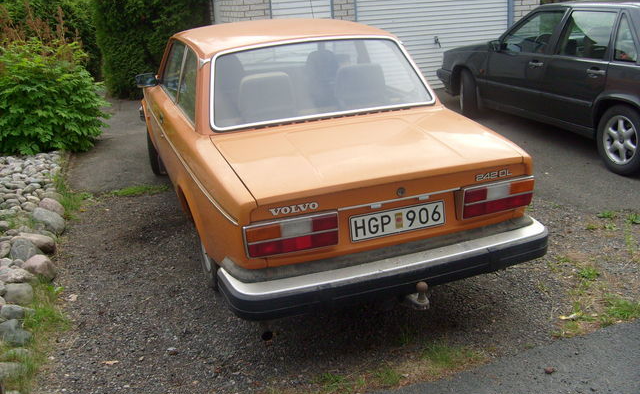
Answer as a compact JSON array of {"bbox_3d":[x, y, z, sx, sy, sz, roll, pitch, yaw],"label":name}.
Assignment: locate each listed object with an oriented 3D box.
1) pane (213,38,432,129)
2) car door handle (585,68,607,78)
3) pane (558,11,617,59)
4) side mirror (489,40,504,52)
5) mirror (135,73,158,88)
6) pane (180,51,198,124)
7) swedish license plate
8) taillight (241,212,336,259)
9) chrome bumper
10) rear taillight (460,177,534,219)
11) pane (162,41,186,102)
[{"bbox_3d":[0.001,-0.684,3.783,1.370,0.480,0.070,-9,-18,-17],"label":"pane"},{"bbox_3d":[2.395,-1.080,5.625,0.050,0.075,0.235,-8,20,-15],"label":"car door handle"},{"bbox_3d":[2.398,-1.452,5.814,0.040,0.420,0.660,8,15,-20],"label":"pane"},{"bbox_3d":[1.889,-1.615,6.923,0.190,0.130,0.120,-8,20,-15],"label":"side mirror"},{"bbox_3d":[-1.354,-0.901,5.032,0.155,0.105,0.090,-9,20,-17],"label":"mirror"},{"bbox_3d":[-0.832,-0.724,4.158,0.040,0.400,0.850,10,13,-23],"label":"pane"},{"bbox_3d":[0.373,0.115,3.026,0.480,0.112,0.020,-9,14,-17],"label":"swedish license plate"},{"bbox_3d":[-0.128,0.161,2.861,0.415,0.150,0.080,-9,20,-17],"label":"taillight"},{"bbox_3d":[0.375,0.299,3.115,1.670,0.160,0.380,-9,20,-17],"label":"chrome bumper"},{"bbox_3d":[0.867,-0.003,3.177,0.415,0.150,0.080,-9,20,-17],"label":"rear taillight"},{"bbox_3d":[-1.121,-0.973,4.928,0.040,0.400,1.000,10,13,-23],"label":"pane"}]

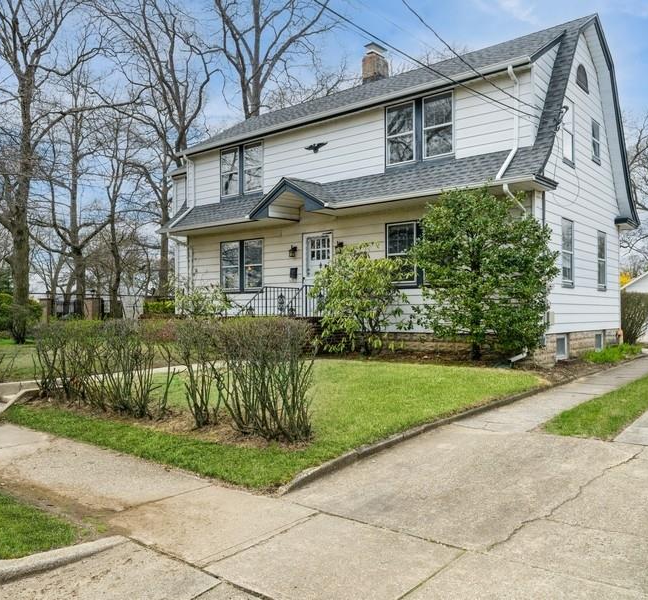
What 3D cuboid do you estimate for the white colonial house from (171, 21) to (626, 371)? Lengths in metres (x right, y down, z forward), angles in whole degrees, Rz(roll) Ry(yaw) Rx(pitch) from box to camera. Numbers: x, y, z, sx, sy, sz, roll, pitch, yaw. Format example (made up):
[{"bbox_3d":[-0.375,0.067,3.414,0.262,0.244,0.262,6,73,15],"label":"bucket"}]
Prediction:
[{"bbox_3d":[1.299,-2.741,17.992,12.992,8.435,8.374,-1,-2,39],"label":"white colonial house"}]

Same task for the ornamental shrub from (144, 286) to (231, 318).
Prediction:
[{"bbox_3d":[-3.803,0.535,17.088,2.100,1.804,1.700,-1,-2,39],"label":"ornamental shrub"}]

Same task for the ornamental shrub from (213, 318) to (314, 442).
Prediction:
[{"bbox_3d":[-0.602,0.793,6.182,0.950,1.196,0.850,-1,-2,39],"label":"ornamental shrub"}]

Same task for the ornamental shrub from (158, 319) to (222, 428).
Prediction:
[{"bbox_3d":[-1.522,0.812,6.782,0.670,1.191,0.630,-1,-2,39],"label":"ornamental shrub"}]

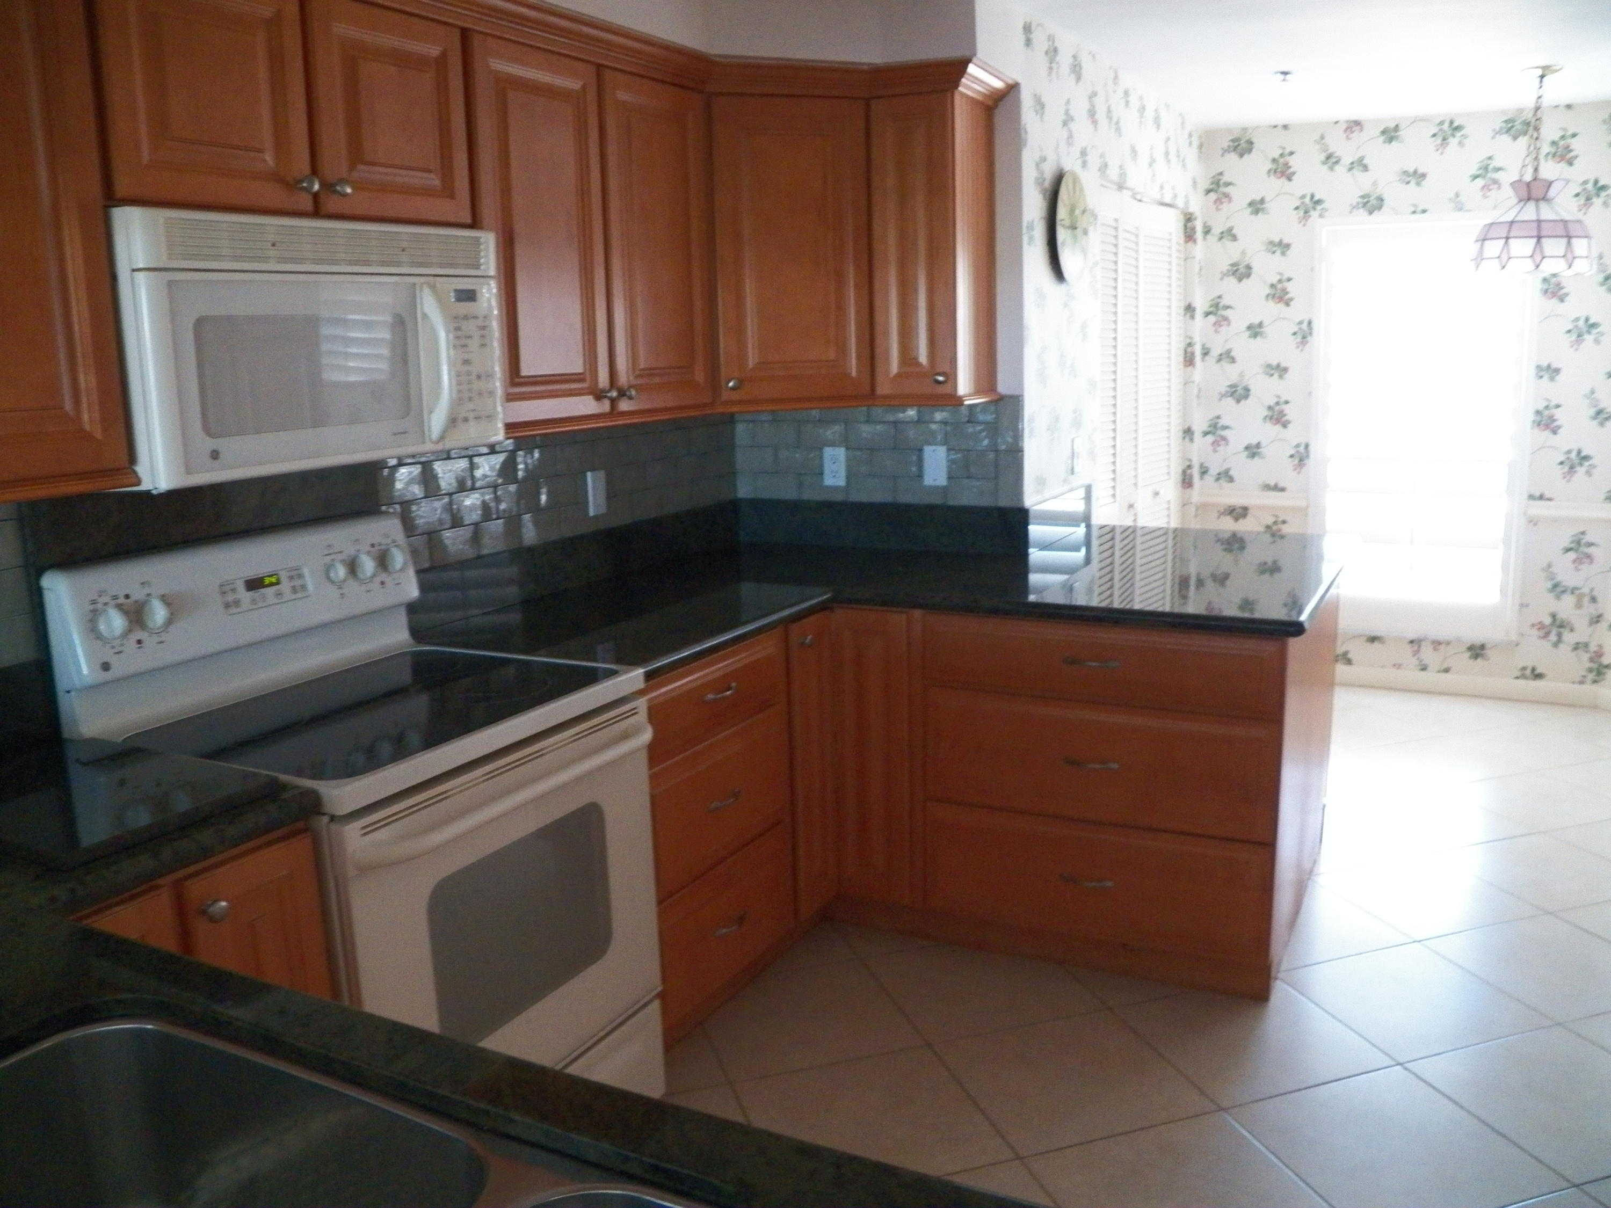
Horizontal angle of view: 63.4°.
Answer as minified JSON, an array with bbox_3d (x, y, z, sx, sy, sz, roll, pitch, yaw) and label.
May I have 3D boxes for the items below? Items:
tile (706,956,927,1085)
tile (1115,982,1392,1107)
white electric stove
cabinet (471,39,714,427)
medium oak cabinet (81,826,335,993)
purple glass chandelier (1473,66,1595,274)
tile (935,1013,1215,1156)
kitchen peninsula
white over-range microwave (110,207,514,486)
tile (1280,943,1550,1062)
[{"bbox_3d":[0.001,0.959,3.023,0.438,0.014,0.438,-6,12,-17],"label":"tile"},{"bbox_3d":[0.969,0.956,2.871,0.438,0.014,0.438,-6,12,-17],"label":"tile"},{"bbox_3d":[-0.744,0.492,2.390,0.675,1.205,0.765,4,13,27],"label":"white electric stove"},{"bbox_3d":[-0.579,-0.802,2.960,0.330,0.758,0.845,4,13,27],"label":"cabinet"},{"bbox_3d":[-1.049,0.769,1.904,0.620,0.875,0.450,4,13,27],"label":"medium oak cabinet"},{"bbox_3d":[2.417,-1.426,4.305,0.396,0.649,0.396,4,13,27],"label":"purple glass chandelier"},{"bbox_3d":[0.552,0.996,2.742,0.438,0.014,0.438,-6,12,-17],"label":"tile"},{"bbox_3d":[0.383,0.330,3.408,1.767,1.040,2.098,4,13,27],"label":"kitchen peninsula"},{"bbox_3d":[-0.919,-0.447,2.275,0.395,0.408,0.766,4,13,27],"label":"white over-range microwave"},{"bbox_3d":[1.386,0.915,3.000,0.438,0.014,0.438,-6,12,-17],"label":"tile"}]

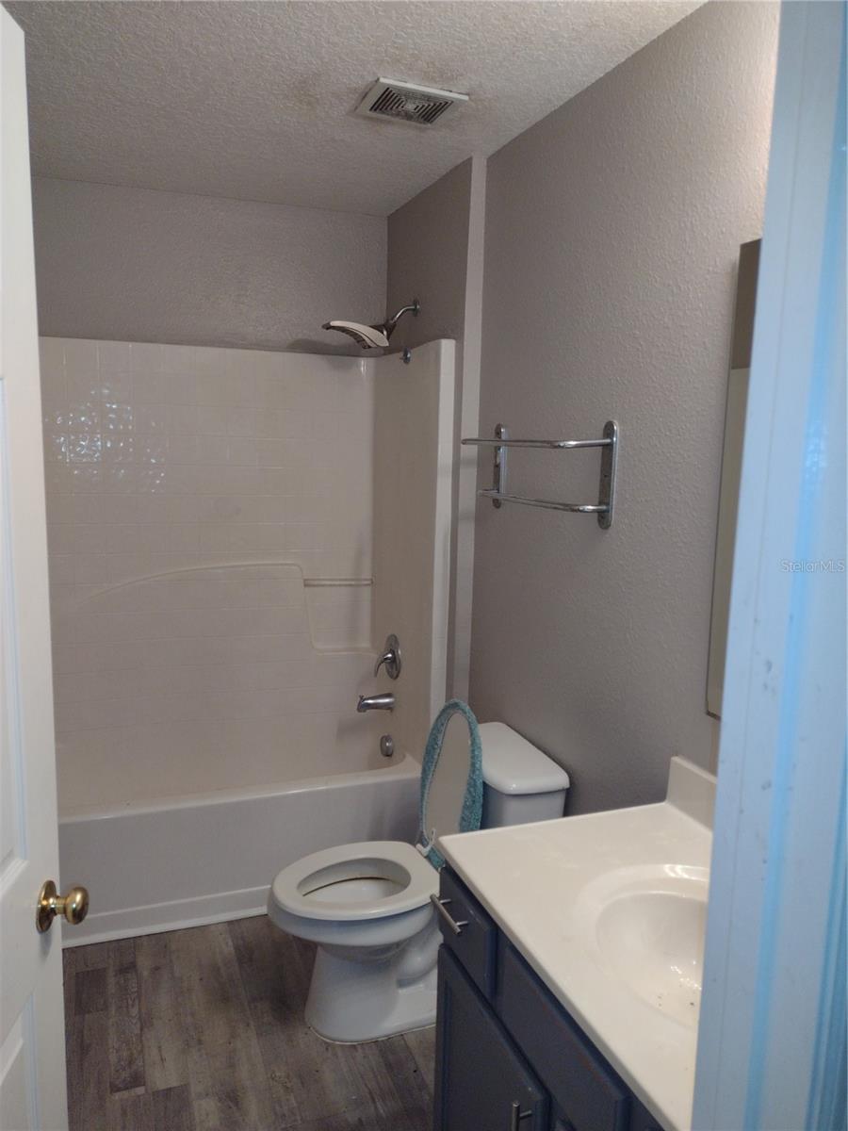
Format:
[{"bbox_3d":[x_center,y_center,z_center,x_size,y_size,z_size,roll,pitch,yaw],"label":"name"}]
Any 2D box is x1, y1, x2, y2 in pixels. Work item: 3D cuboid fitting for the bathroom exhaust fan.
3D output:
[{"bbox_3d":[-0.038,-1.179,2.258,0.240,0.025,0.235,-2,9,-20],"label":"bathroom exhaust fan"}]

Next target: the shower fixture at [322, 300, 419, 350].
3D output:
[{"bbox_3d":[-0.185,-0.867,3.155,0.350,0.185,0.170,-2,9,-20],"label":"shower fixture"}]

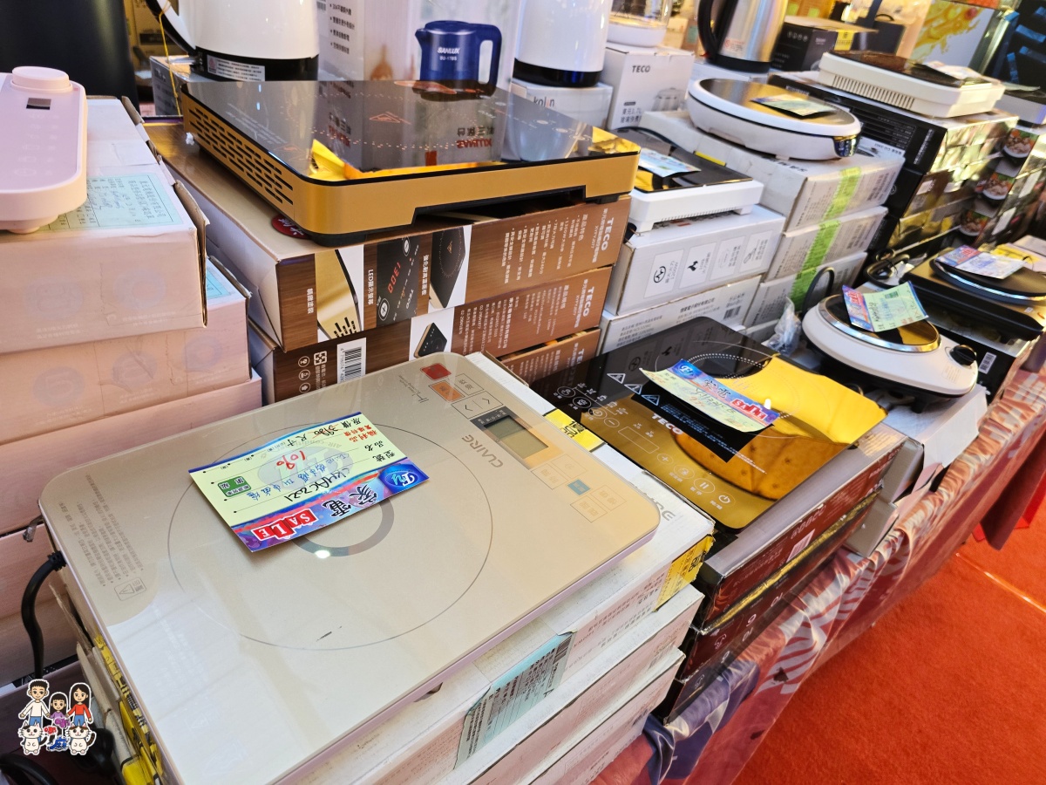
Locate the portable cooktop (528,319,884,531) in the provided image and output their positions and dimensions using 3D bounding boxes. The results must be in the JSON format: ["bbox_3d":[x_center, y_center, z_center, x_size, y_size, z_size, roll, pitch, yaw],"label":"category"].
[{"bbox_3d":[0.233,0.032,0.870,0.369,0.059,0.291,-22,45,-38],"label":"portable cooktop"}]

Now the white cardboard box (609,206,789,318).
[{"bbox_3d":[0.169,-0.279,1.127,0.348,0.100,0.350,-18,43,-35],"label":"white cardboard box"}]

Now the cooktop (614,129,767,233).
[{"bbox_3d":[0.157,-0.317,1.005,0.250,0.044,0.273,-19,44,-36],"label":"cooktop"}]

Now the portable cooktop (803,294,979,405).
[{"bbox_3d":[0.595,-0.083,1.138,0.281,0.065,0.247,29,38,26],"label":"portable cooktop"}]

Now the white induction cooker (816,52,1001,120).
[{"bbox_3d":[0.726,-0.581,1.309,0.238,0.052,0.258,-22,46,-38],"label":"white induction cooker"}]

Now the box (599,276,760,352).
[{"bbox_3d":[0.141,-0.195,1.175,0.357,0.100,0.350,-18,43,-35],"label":"box"}]

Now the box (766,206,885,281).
[{"bbox_3d":[0.401,-0.324,1.223,0.320,0.081,0.314,-19,45,-36],"label":"box"}]

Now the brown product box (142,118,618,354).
[{"bbox_3d":[-0.150,-0.215,0.775,0.416,0.083,0.341,-21,46,-37],"label":"brown product box"}]

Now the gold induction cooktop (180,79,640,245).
[{"bbox_3d":[-0.109,-0.262,0.733,0.388,0.053,0.287,-20,45,-36],"label":"gold induction cooktop"}]

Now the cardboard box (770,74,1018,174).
[{"bbox_3d":[0.711,-0.538,1.353,0.398,0.071,0.337,-22,46,-38],"label":"cardboard box"}]

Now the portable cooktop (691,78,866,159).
[{"bbox_3d":[0.443,-0.486,1.237,0.304,0.062,0.304,-22,45,-38],"label":"portable cooktop"}]

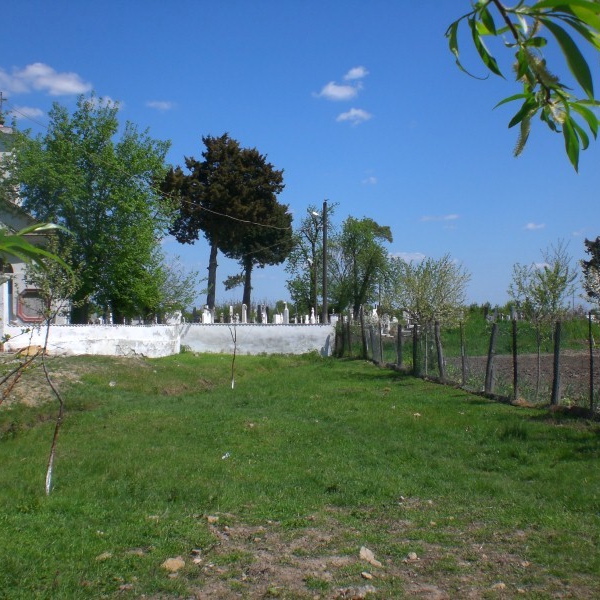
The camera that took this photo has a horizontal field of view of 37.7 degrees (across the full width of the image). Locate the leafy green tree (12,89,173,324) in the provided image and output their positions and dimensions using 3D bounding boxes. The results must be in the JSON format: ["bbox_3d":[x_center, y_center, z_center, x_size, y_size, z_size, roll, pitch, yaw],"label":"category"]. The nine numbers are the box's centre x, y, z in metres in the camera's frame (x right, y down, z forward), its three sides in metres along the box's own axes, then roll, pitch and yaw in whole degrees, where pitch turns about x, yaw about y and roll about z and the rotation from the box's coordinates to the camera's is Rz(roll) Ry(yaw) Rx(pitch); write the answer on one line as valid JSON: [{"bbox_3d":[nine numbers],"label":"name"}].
[{"bbox_3d":[-7.995,-2.971,34.071,6.117,9.970,5.505,0,-1,0],"label":"leafy green tree"}]

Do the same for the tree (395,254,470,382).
[{"bbox_3d":[3.420,0.342,22.521,1.896,3.016,1.801,0,-1,0],"label":"tree"}]

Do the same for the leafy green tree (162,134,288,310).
[{"bbox_3d":[-3.817,-3.433,45.000,6.460,10.090,5.800,0,-1,0],"label":"leafy green tree"}]

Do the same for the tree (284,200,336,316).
[{"bbox_3d":[0.574,-1.558,48.054,2.842,7.542,2.700,0,-1,0],"label":"tree"}]

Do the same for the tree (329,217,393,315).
[{"bbox_3d":[3.307,-1.175,48.048,3.498,6.777,3.323,0,-1,0],"label":"tree"}]

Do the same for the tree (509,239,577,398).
[{"bbox_3d":[4.363,0.324,15.820,1.223,2.861,1.223,0,-1,0],"label":"tree"}]

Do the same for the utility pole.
[{"bbox_3d":[1.116,-1.160,38.046,0.199,6.463,0.199,0,-1,0],"label":"utility pole"}]

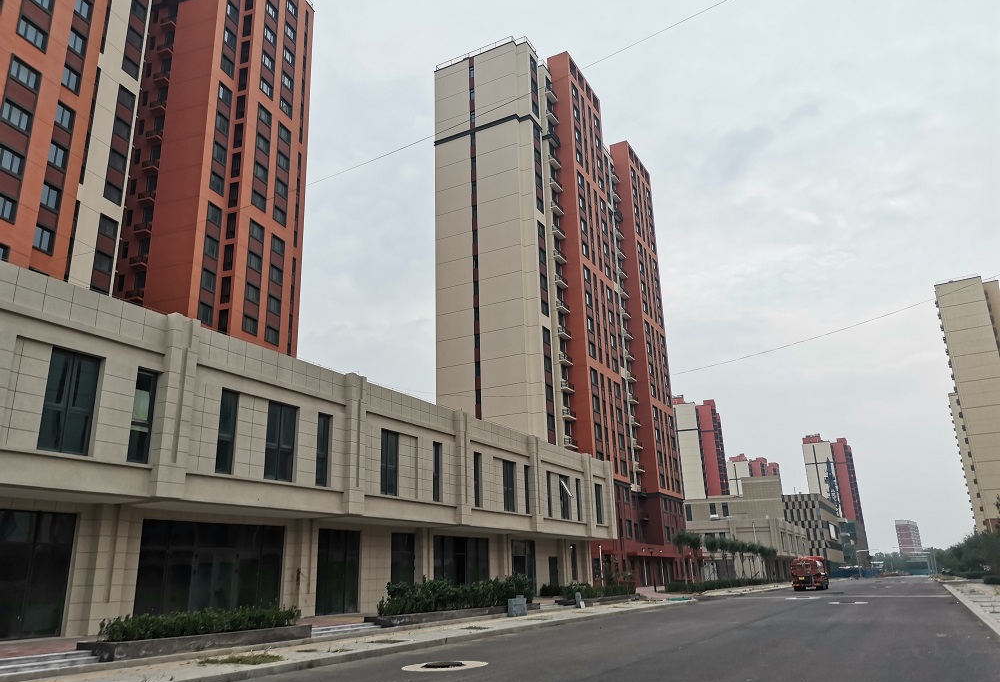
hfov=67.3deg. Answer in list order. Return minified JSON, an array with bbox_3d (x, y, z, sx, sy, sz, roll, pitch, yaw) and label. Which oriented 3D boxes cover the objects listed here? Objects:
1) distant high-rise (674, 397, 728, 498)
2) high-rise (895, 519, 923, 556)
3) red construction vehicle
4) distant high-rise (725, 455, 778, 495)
[{"bbox_3d":[73.490,54.005,274.268,16.300,61.554,43.500,-9,-19,21],"label":"distant high-rise"},{"bbox_3d":[378.210,187.397,691.252,14.000,40.871,26.000,-16,-22,38],"label":"high-rise"},{"bbox_3d":[26.302,19.658,63.475,2.069,2.600,6.100,-11,-20,26],"label":"red construction vehicle"},{"bbox_3d":[143.456,96.045,414.517,17.500,61.948,48.000,-12,-20,28],"label":"distant high-rise"}]

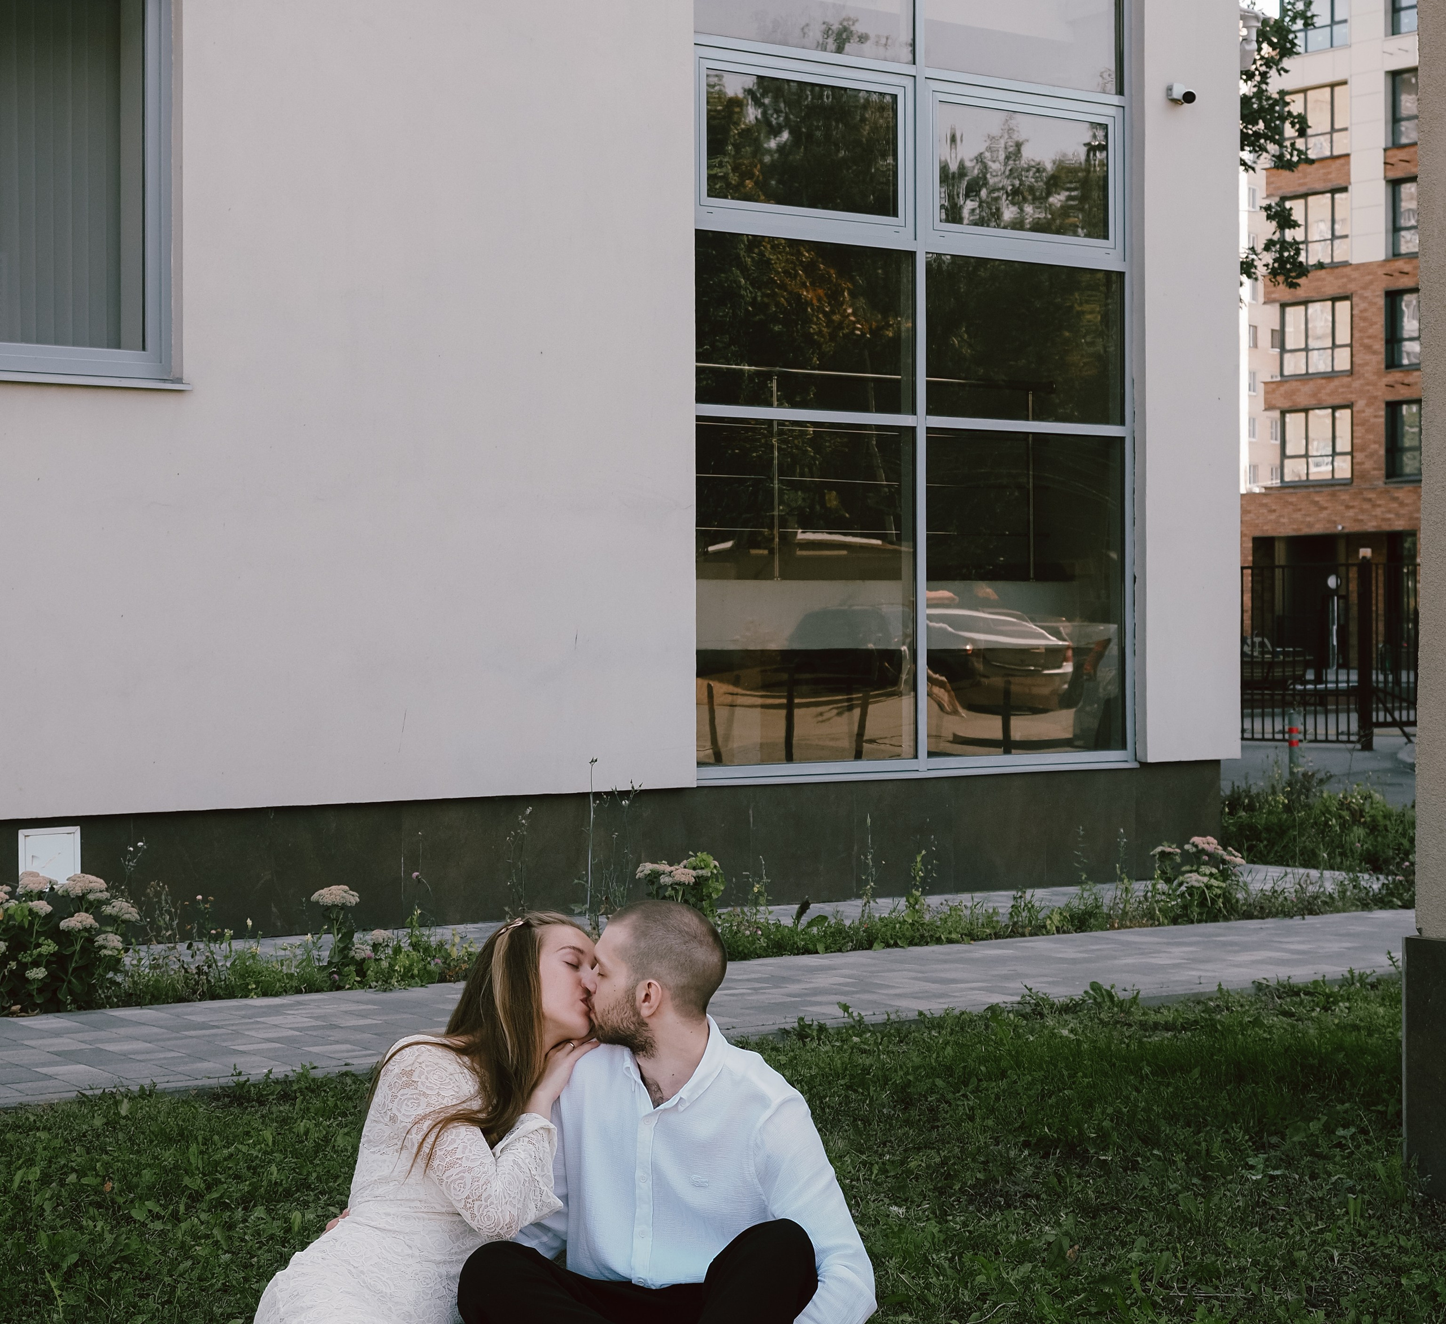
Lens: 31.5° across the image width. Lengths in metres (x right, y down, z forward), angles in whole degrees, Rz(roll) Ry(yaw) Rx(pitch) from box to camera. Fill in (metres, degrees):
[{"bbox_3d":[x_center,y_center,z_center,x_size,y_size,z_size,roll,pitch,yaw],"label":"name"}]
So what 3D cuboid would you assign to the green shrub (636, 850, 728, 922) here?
[{"bbox_3d":[-0.170,0.975,10.500,0.360,0.390,0.340,0,1,0],"label":"green shrub"}]

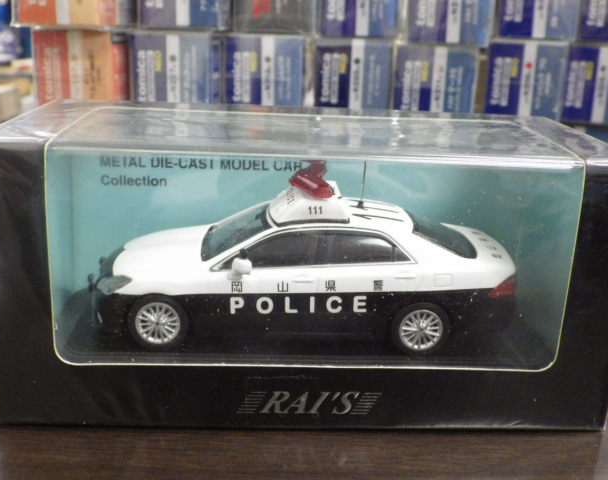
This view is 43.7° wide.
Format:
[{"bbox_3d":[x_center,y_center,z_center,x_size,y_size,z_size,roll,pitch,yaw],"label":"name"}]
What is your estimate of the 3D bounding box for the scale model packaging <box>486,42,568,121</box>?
[{"bbox_3d":[0.120,-0.103,0.469,0.045,0.044,0.085,0,19,-7],"label":"scale model packaging"}]

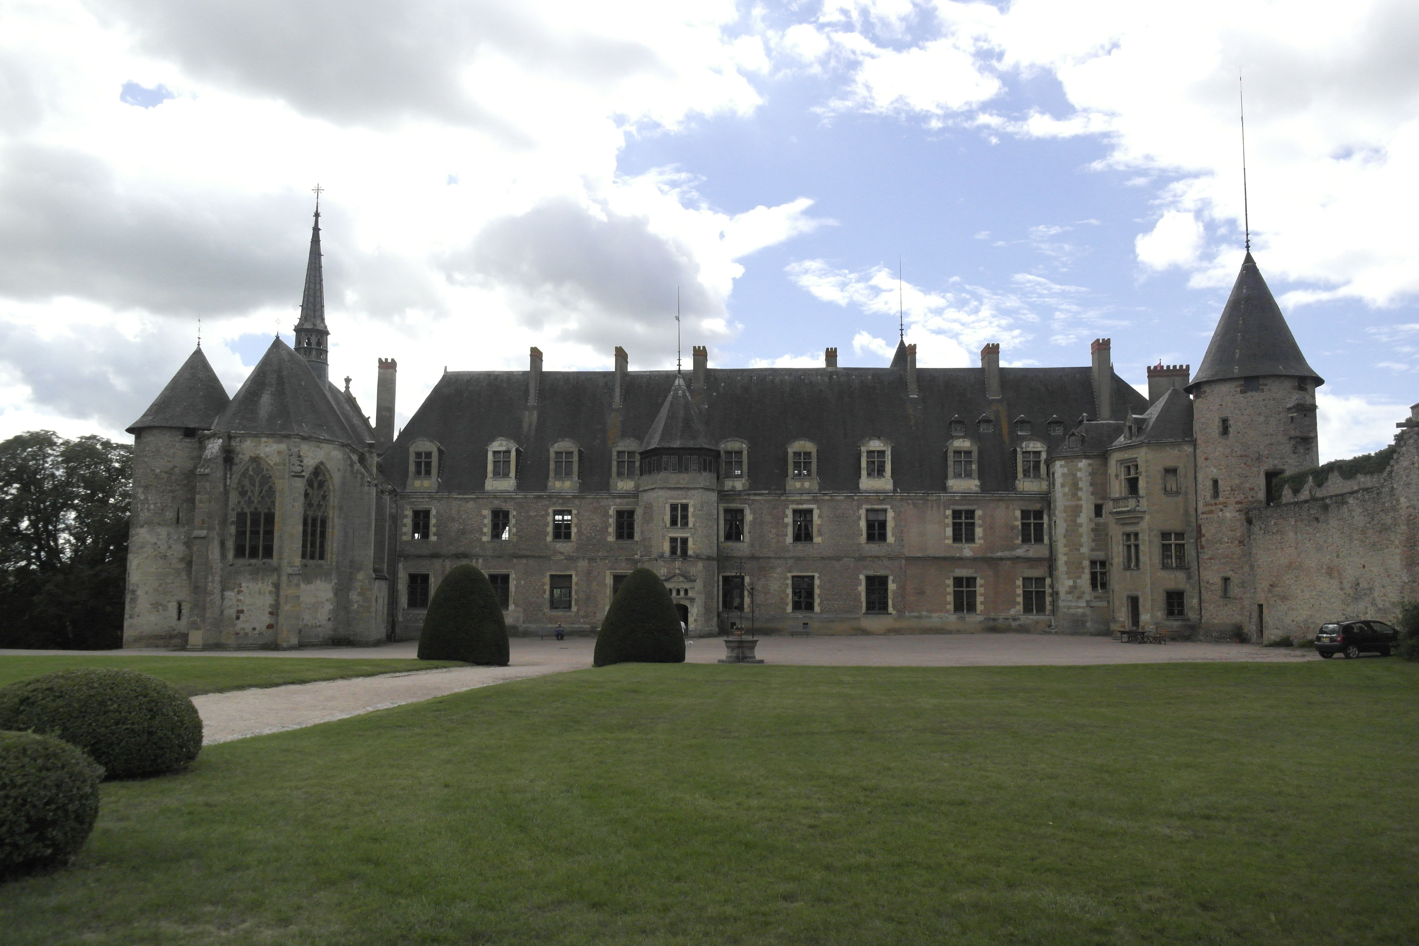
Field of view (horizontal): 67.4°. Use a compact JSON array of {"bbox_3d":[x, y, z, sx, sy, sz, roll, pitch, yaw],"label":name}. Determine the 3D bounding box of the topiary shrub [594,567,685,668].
[{"bbox_3d":[-2.367,4.921,36.406,3.087,3.341,3.087,0,-6,0],"label":"topiary shrub"}]

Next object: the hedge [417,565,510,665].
[{"bbox_3d":[-8.439,4.889,36.710,3.112,3.415,3.112,0,-6,0],"label":"hedge"}]

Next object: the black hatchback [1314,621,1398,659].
[{"bbox_3d":[25.750,6.500,41.400,3.920,1.460,1.680,1,-6,-7],"label":"black hatchback"}]

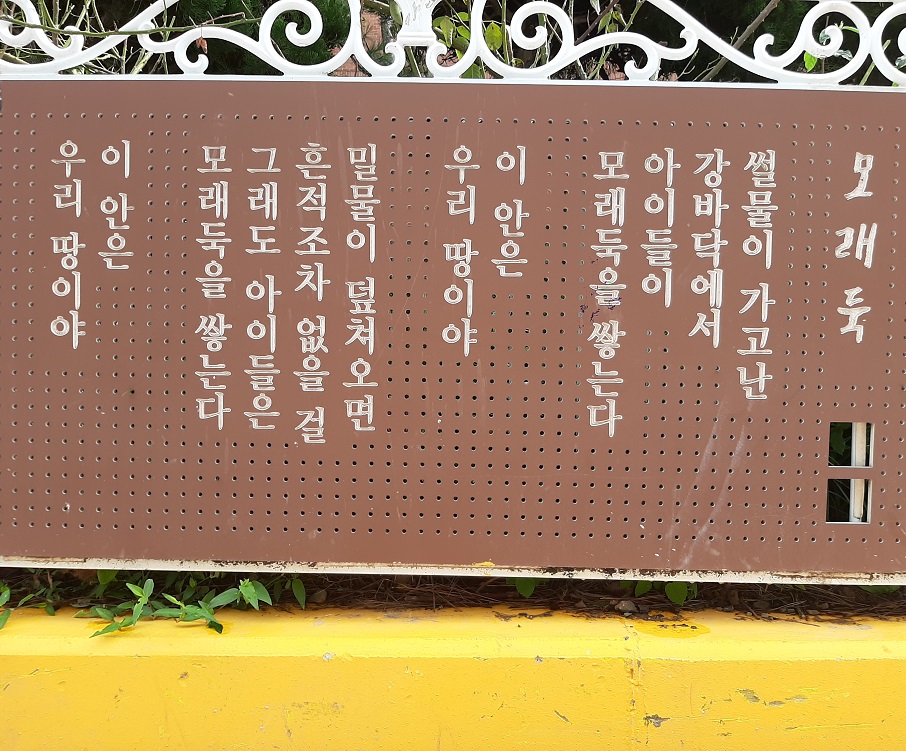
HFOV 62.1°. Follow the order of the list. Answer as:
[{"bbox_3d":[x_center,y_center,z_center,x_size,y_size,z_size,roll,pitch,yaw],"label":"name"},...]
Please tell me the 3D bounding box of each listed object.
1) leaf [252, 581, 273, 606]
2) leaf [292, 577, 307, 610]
[{"bbox_3d":[-0.342,0.391,1.350,0.036,0.047,0.018,1,2,0],"label":"leaf"},{"bbox_3d":[-0.284,0.404,1.390,0.026,0.061,0.016,1,2,0],"label":"leaf"}]

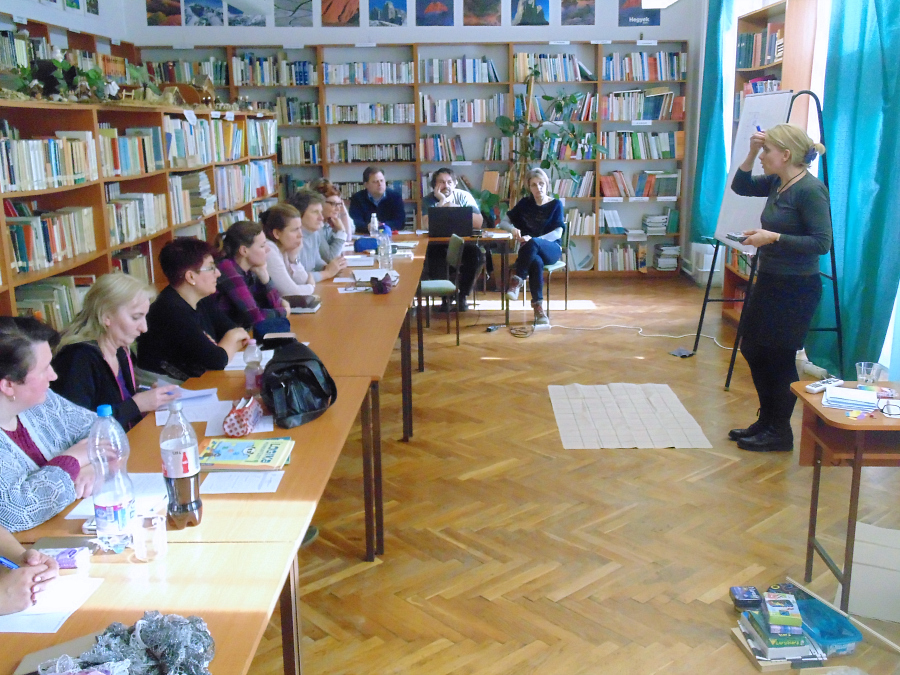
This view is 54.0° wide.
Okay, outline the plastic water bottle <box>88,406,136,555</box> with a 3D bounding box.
[{"bbox_3d":[-0.757,0.314,1.965,0.092,0.335,0.092,0,13,2],"label":"plastic water bottle"}]

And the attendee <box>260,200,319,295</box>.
[{"bbox_3d":[-1.004,-0.192,5.483,0.714,1.249,0.516,0,14,2],"label":"attendee"}]

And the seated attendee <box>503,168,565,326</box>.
[{"bbox_3d":[0.776,-0.826,7.779,0.540,1.310,0.820,4,14,18],"label":"seated attendee"}]

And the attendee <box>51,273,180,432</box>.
[{"bbox_3d":[-1.004,0.390,2.956,0.730,1.220,0.520,1,14,9],"label":"attendee"}]

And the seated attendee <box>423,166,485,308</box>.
[{"bbox_3d":[0.052,-0.952,8.391,0.580,1.290,0.820,-1,13,-2],"label":"seated attendee"}]

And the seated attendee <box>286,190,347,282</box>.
[{"bbox_3d":[-0.987,-0.394,6.281,0.714,1.259,0.516,0,14,4],"label":"seated attendee"}]

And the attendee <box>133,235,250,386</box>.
[{"bbox_3d":[-0.961,0.213,3.632,0.710,1.250,0.520,-2,13,-4],"label":"attendee"}]

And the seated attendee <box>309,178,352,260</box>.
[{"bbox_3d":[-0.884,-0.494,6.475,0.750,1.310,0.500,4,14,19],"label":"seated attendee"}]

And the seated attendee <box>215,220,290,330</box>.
[{"bbox_3d":[-1.031,0.038,4.570,0.714,1.239,0.525,-1,14,0],"label":"seated attendee"}]

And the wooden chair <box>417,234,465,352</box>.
[{"bbox_3d":[-0.163,-0.372,7.055,0.516,0.828,0.426,-3,14,-8],"label":"wooden chair"}]

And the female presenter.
[{"bbox_3d":[1.717,-0.257,4.669,0.496,1.695,0.476,-2,14,-4],"label":"female presenter"}]

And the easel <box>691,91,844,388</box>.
[{"bbox_3d":[2.182,-0.690,6.014,0.813,1.884,0.962,0,14,2],"label":"easel"}]

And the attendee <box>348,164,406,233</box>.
[{"bbox_3d":[-0.667,-0.955,8.462,0.565,1.299,0.734,-2,14,-6],"label":"attendee"}]

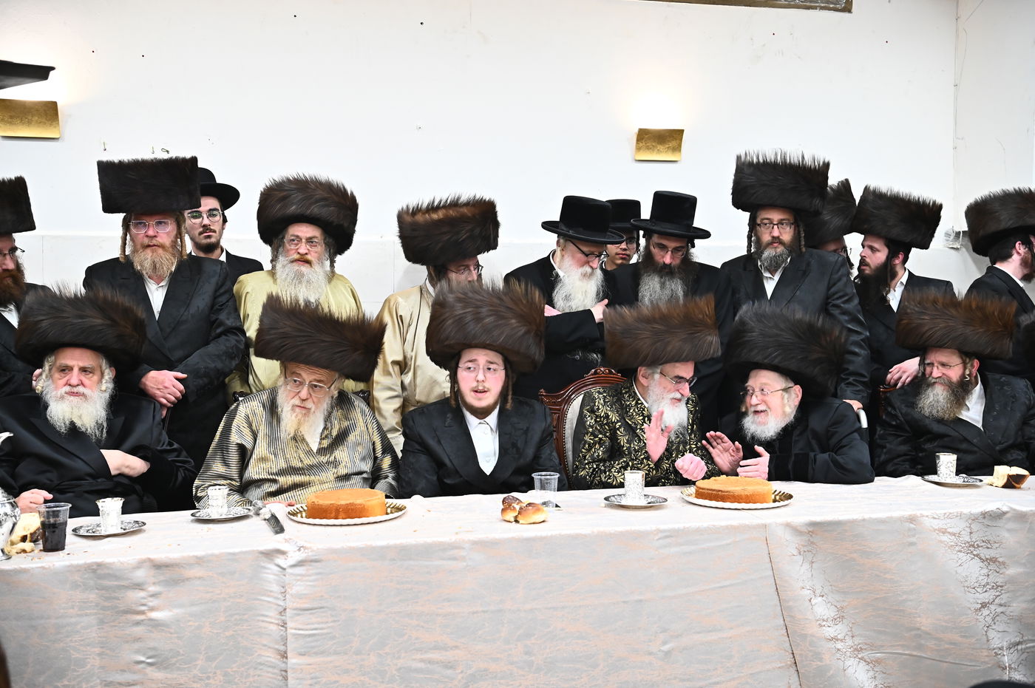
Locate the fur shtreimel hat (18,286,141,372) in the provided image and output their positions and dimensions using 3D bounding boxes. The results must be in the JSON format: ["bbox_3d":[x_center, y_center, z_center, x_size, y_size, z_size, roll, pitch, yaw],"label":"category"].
[{"bbox_3d":[-1.257,-0.042,3.310,0.335,0.178,0.335,7,-7,-11],"label":"fur shtreimel hat"}]

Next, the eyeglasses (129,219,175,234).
[{"bbox_3d":[-1.183,-0.384,3.720,0.143,0.043,0.135,-2,2,-13],"label":"eyeglasses"}]

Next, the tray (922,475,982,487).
[{"bbox_3d":[1.312,0.414,3.470,0.178,0.016,0.178,0,3,0],"label":"tray"}]

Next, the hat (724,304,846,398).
[{"bbox_3d":[0.802,0.017,3.450,0.350,0.185,0.360,9,-5,30],"label":"hat"}]

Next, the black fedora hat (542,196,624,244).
[{"bbox_3d":[0.237,-0.442,4.080,0.325,0.135,0.290,25,18,38],"label":"black fedora hat"}]

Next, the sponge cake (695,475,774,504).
[{"bbox_3d":[0.591,0.389,3.139,0.212,0.043,0.212,0,3,-17],"label":"sponge cake"}]

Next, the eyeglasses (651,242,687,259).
[{"bbox_3d":[0.559,-0.348,4.240,0.138,0.045,0.145,8,18,-8],"label":"eyeglasses"}]

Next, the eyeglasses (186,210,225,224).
[{"bbox_3d":[-1.166,-0.473,4.287,0.140,0.047,0.140,-2,4,-15],"label":"eyeglasses"}]

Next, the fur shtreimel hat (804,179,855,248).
[{"bbox_3d":[1.128,-0.498,4.420,0.315,0.178,0.315,-16,0,25],"label":"fur shtreimel hat"}]

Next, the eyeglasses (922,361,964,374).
[{"bbox_3d":[1.436,0.073,3.789,0.140,0.040,0.140,-6,5,-25],"label":"eyeglasses"}]

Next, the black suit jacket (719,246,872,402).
[{"bbox_3d":[0.994,0.095,4.159,0.540,0.880,0.320,1,3,18],"label":"black suit jacket"}]

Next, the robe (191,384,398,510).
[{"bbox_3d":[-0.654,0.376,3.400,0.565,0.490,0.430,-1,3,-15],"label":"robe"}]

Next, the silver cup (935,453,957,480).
[{"bbox_3d":[1.258,0.361,3.368,0.062,0.071,0.062,0,3,0],"label":"silver cup"}]

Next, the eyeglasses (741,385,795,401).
[{"bbox_3d":[0.797,0.150,3.613,0.140,0.040,0.140,-8,0,-29],"label":"eyeglasses"}]

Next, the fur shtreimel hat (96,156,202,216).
[{"bbox_3d":[-1.208,-0.520,3.770,0.315,0.160,0.315,-4,1,-12],"label":"fur shtreimel hat"}]

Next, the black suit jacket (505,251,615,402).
[{"bbox_3d":[0.187,0.101,4.320,0.480,0.850,0.360,-2,3,-37],"label":"black suit jacket"}]

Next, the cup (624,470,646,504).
[{"bbox_3d":[0.309,0.379,3.030,0.056,0.083,0.056,0,2,0],"label":"cup"}]

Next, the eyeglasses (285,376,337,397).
[{"bbox_3d":[-0.562,0.099,3.197,0.140,0.045,0.140,13,17,5],"label":"eyeglasses"}]

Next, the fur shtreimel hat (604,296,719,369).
[{"bbox_3d":[0.438,-0.035,3.500,0.350,0.190,0.355,-5,4,0],"label":"fur shtreimel hat"}]

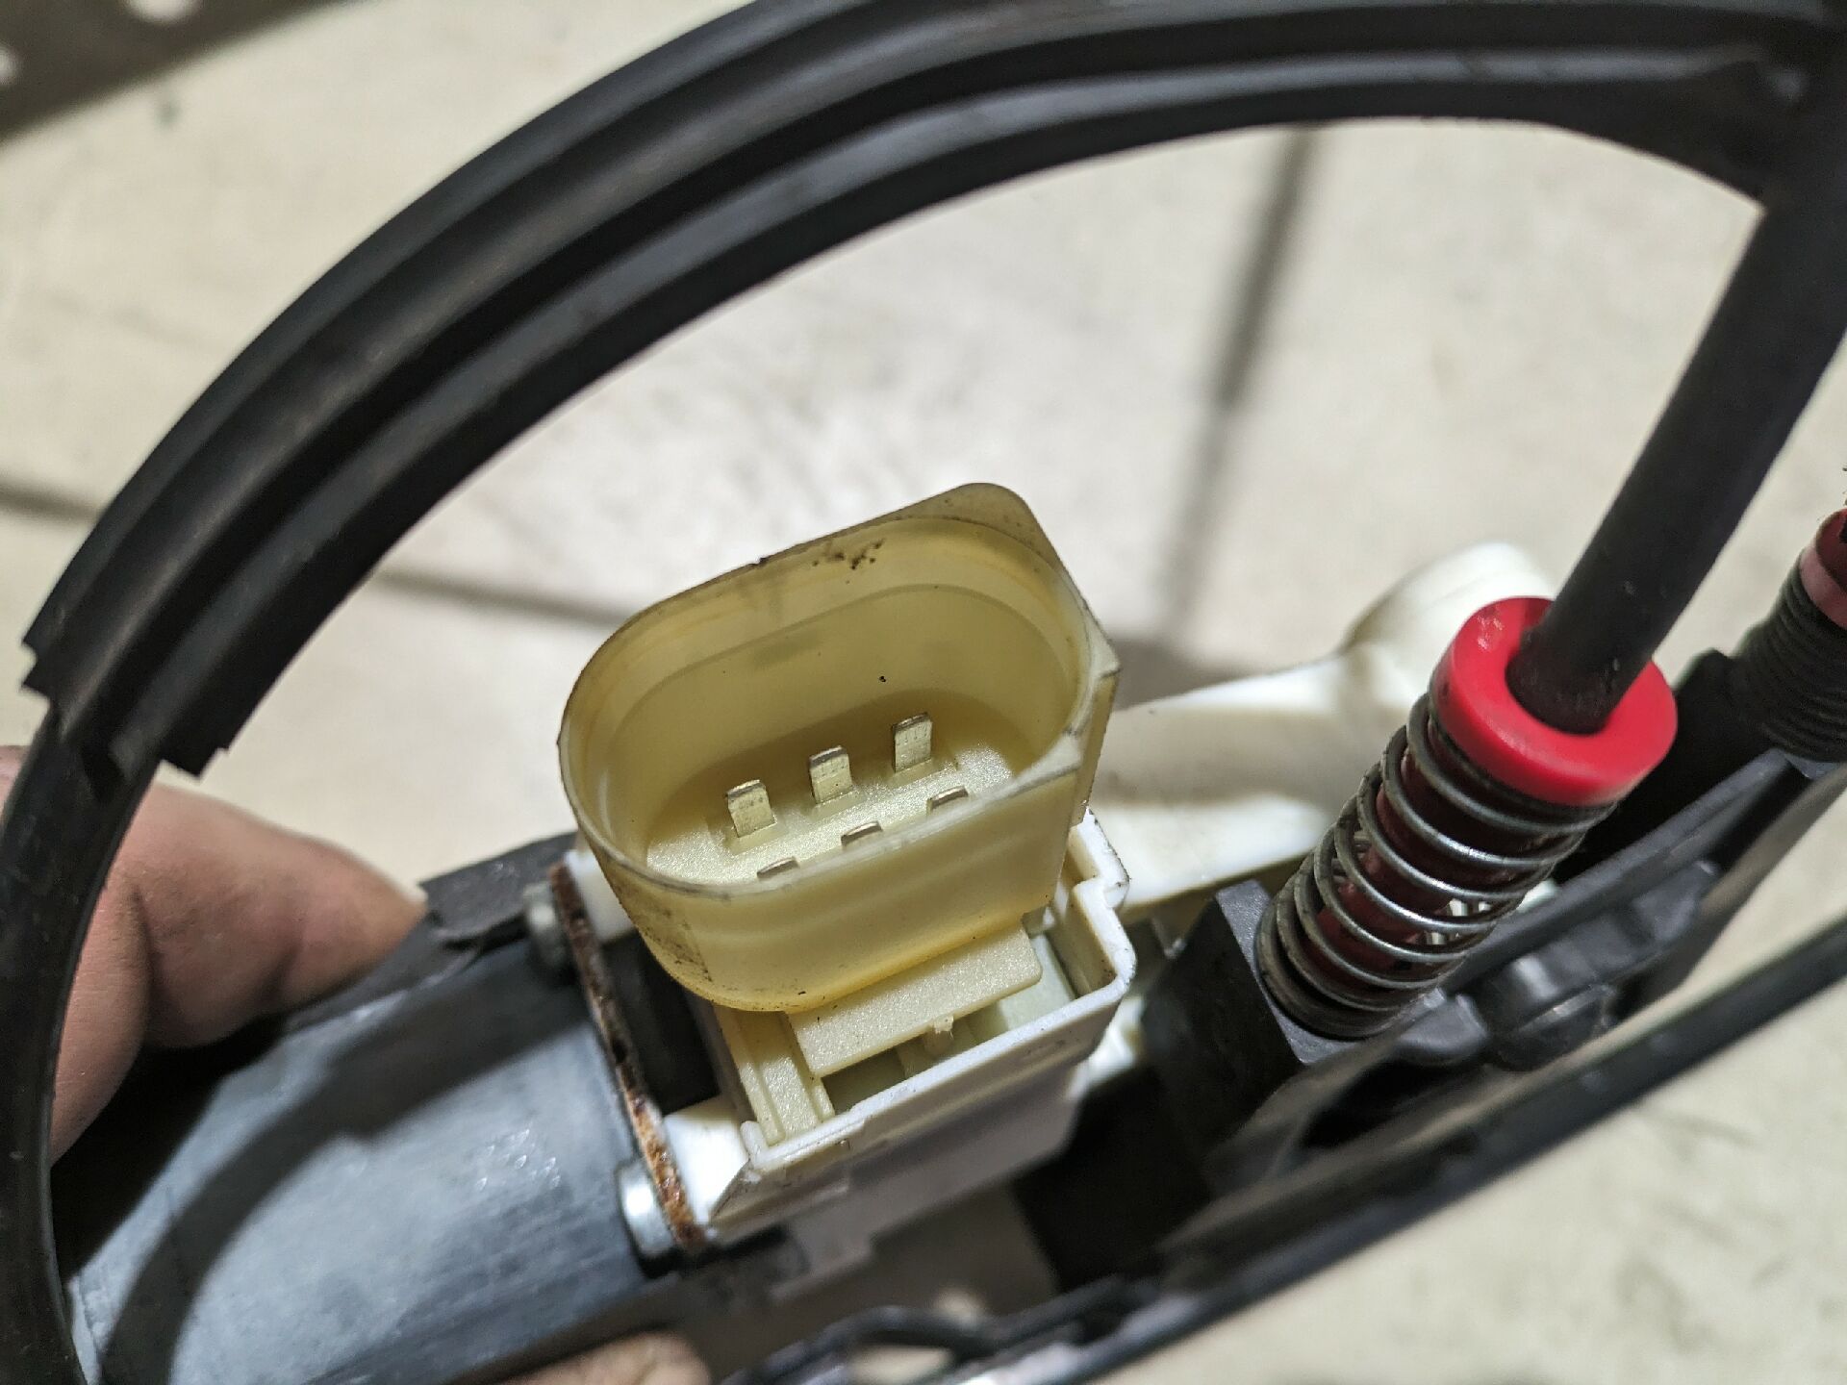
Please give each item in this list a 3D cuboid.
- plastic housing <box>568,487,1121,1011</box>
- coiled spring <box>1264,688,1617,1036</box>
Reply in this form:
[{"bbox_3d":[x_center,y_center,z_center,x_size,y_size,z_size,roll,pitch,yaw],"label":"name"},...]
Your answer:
[{"bbox_3d":[-0.005,0.006,0.088,0.031,0.024,0.021,-22,61,-12],"label":"plastic housing"},{"bbox_3d":[0.036,0.012,0.096,0.013,0.034,0.013,5,51,-6],"label":"coiled spring"}]

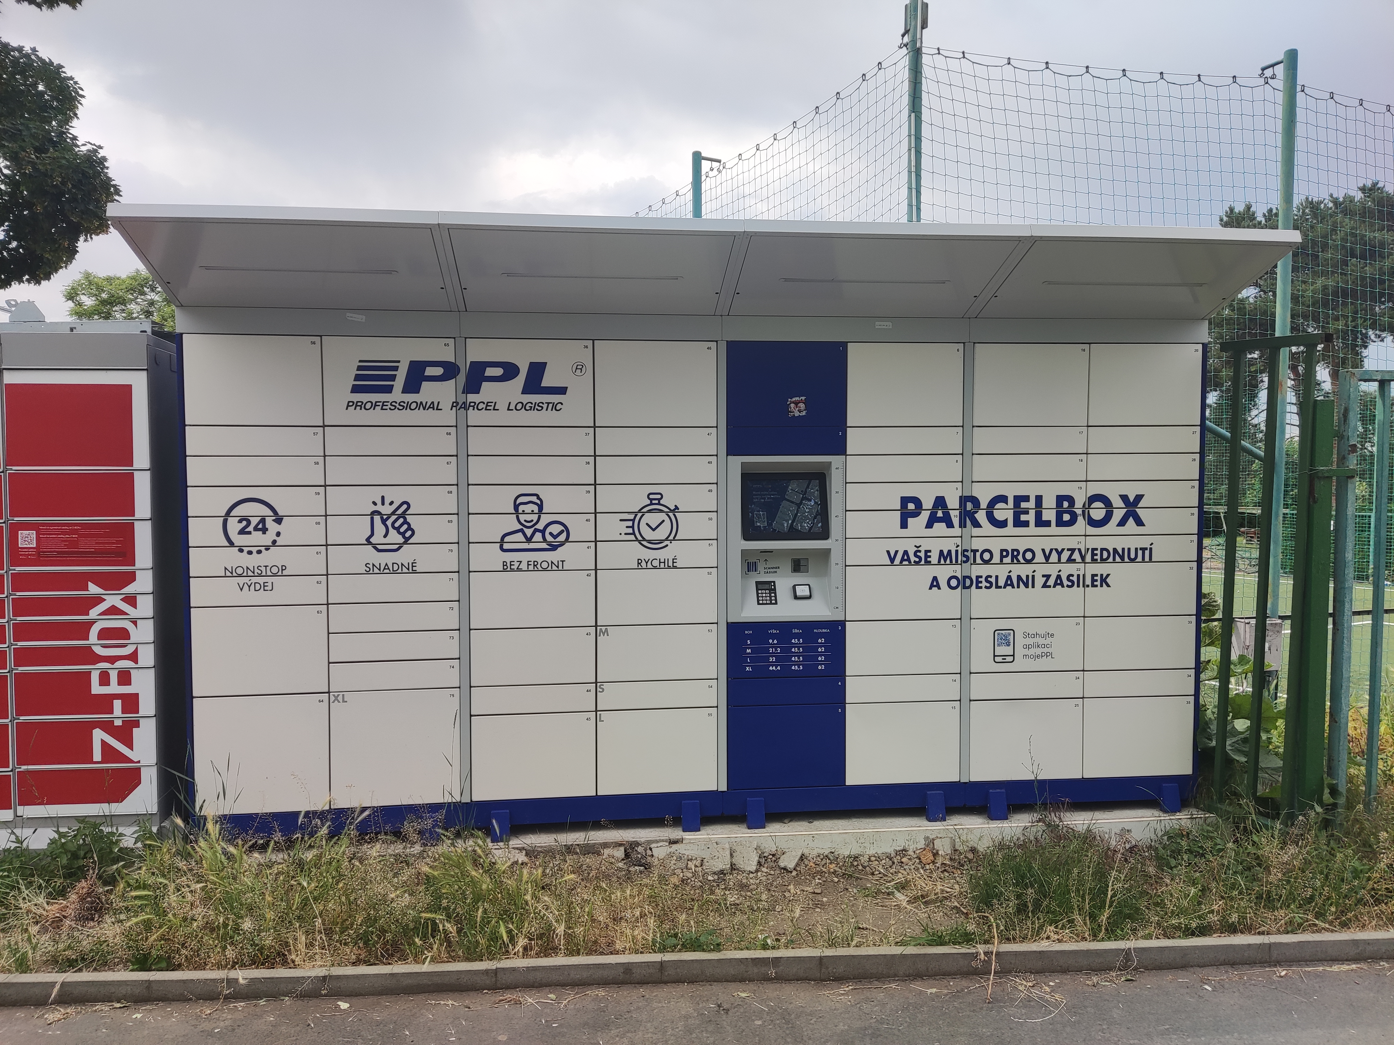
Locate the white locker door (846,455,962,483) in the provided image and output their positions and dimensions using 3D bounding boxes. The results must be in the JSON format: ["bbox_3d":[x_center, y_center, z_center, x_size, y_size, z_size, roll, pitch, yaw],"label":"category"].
[{"bbox_3d":[0.865,-0.226,4.216,0.494,0.111,0.025,-1,3,-6],"label":"white locker door"}]

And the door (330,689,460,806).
[{"bbox_3d":[-1.209,0.906,4.059,0.494,0.457,0.025,-1,3,-6],"label":"door"}]

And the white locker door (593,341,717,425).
[{"bbox_3d":[-0.168,-0.562,4.081,0.491,0.342,0.025,-1,3,-6],"label":"white locker door"}]

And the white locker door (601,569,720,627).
[{"bbox_3d":[-0.163,0.306,4.112,0.491,0.224,0.022,-1,3,-7],"label":"white locker door"}]

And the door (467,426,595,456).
[{"bbox_3d":[-0.664,-0.327,4.056,0.495,0.109,0.025,-1,3,-6],"label":"door"}]

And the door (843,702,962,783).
[{"bbox_3d":[0.875,0.937,4.294,0.494,0.343,0.025,-1,3,-7],"label":"door"}]

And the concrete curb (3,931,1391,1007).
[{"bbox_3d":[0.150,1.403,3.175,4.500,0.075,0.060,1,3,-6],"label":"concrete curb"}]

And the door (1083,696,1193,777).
[{"bbox_3d":[1.916,0.926,4.381,0.491,0.340,0.022,-1,3,-7],"label":"door"}]

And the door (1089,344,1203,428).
[{"bbox_3d":[1.924,-0.591,4.344,0.497,0.342,0.025,-1,3,-7],"label":"door"}]

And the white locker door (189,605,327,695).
[{"bbox_3d":[-1.711,0.499,3.961,0.510,0.347,0.025,-1,3,-6],"label":"white locker door"}]

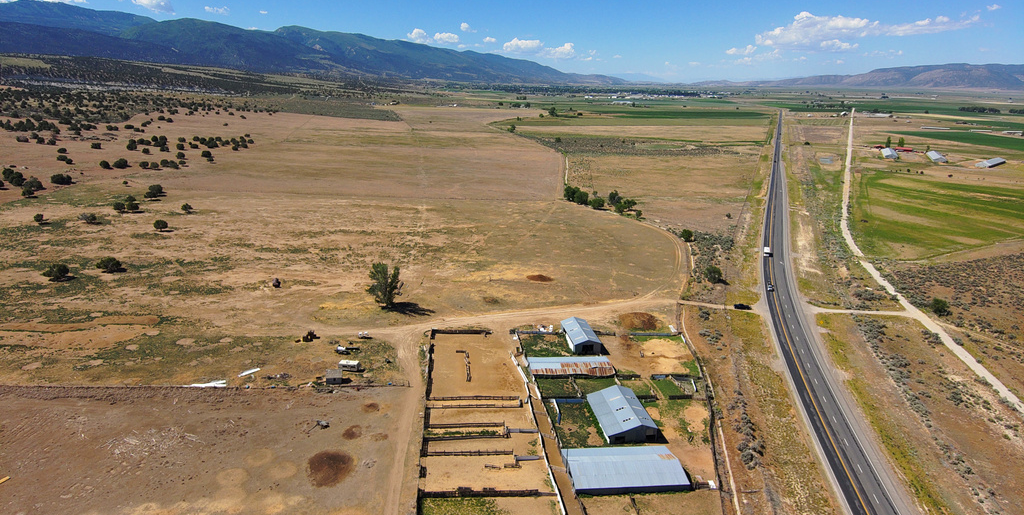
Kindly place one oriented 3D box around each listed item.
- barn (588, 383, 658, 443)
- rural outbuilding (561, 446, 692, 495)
[{"bbox_3d":[31.630,44.930,179.150,13.660,5.450,22.370,-1,17,-8],"label":"barn"},{"bbox_3d":[28.100,52.500,156.700,28.300,4.000,17.000,-1,16,-7],"label":"rural outbuilding"}]

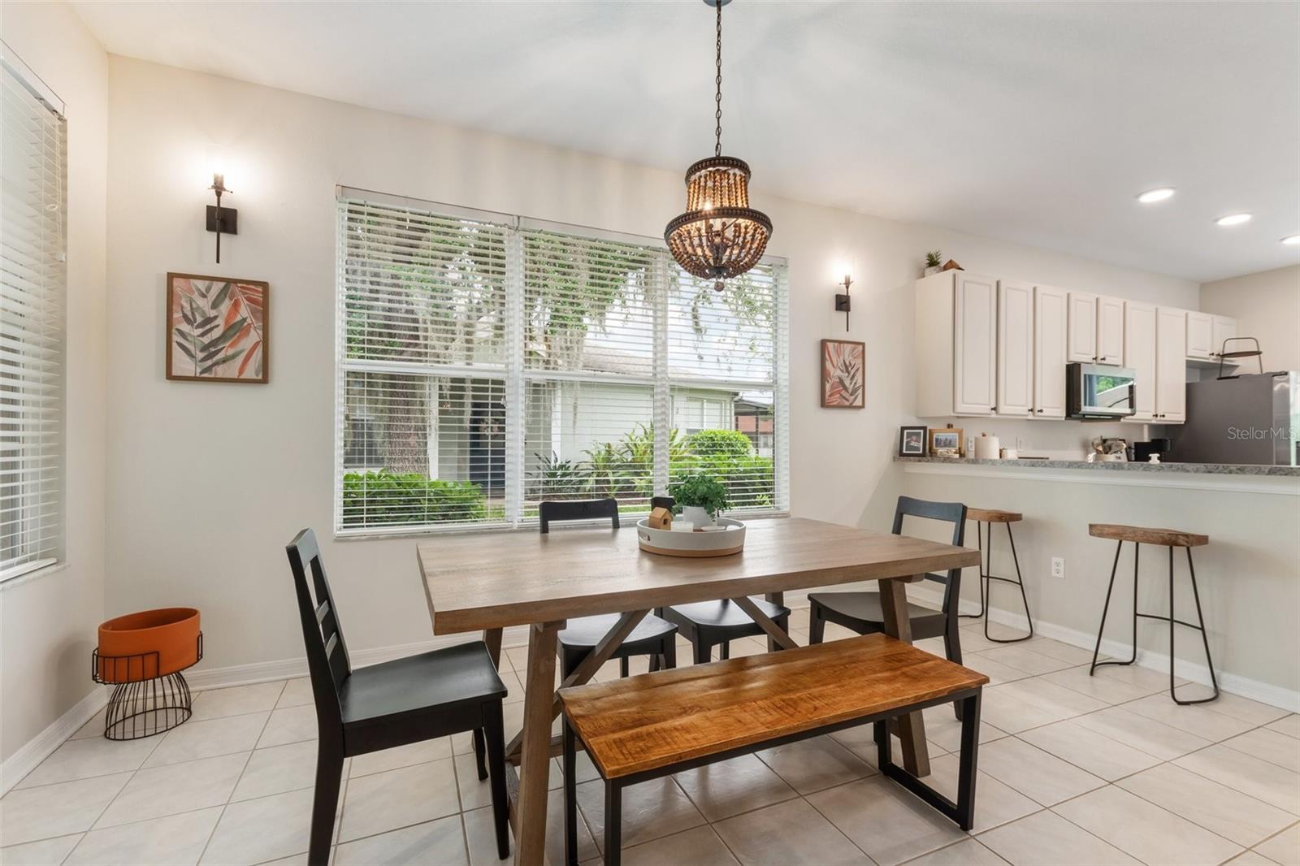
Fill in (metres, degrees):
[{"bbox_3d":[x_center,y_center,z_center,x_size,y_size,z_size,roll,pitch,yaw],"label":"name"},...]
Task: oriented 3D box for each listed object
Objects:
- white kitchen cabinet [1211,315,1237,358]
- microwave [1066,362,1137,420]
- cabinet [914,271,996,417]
[{"bbox_3d":[5.590,-0.929,5.483,0.497,0.407,0.319,1,-1,-22],"label":"white kitchen cabinet"},{"bbox_3d":[3.726,-0.339,4.681,0.777,0.429,0.422,0,-1,-23],"label":"microwave"},{"bbox_3d":[2.341,-0.645,4.144,0.446,1.058,0.322,1,-1,-22],"label":"cabinet"}]

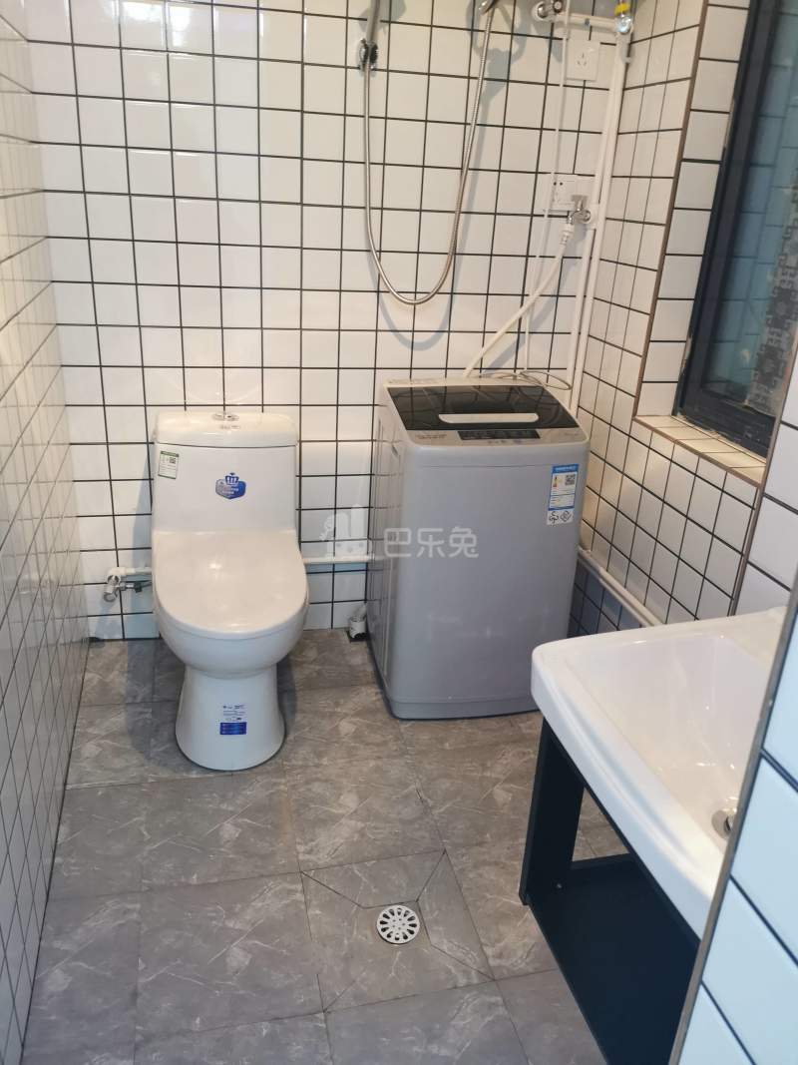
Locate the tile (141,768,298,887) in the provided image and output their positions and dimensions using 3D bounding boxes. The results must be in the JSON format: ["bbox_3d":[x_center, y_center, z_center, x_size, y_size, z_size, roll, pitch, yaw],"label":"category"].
[{"bbox_3d":[-0.379,0.624,1.765,0.300,0.010,0.300,-2,25,-14],"label":"tile"}]

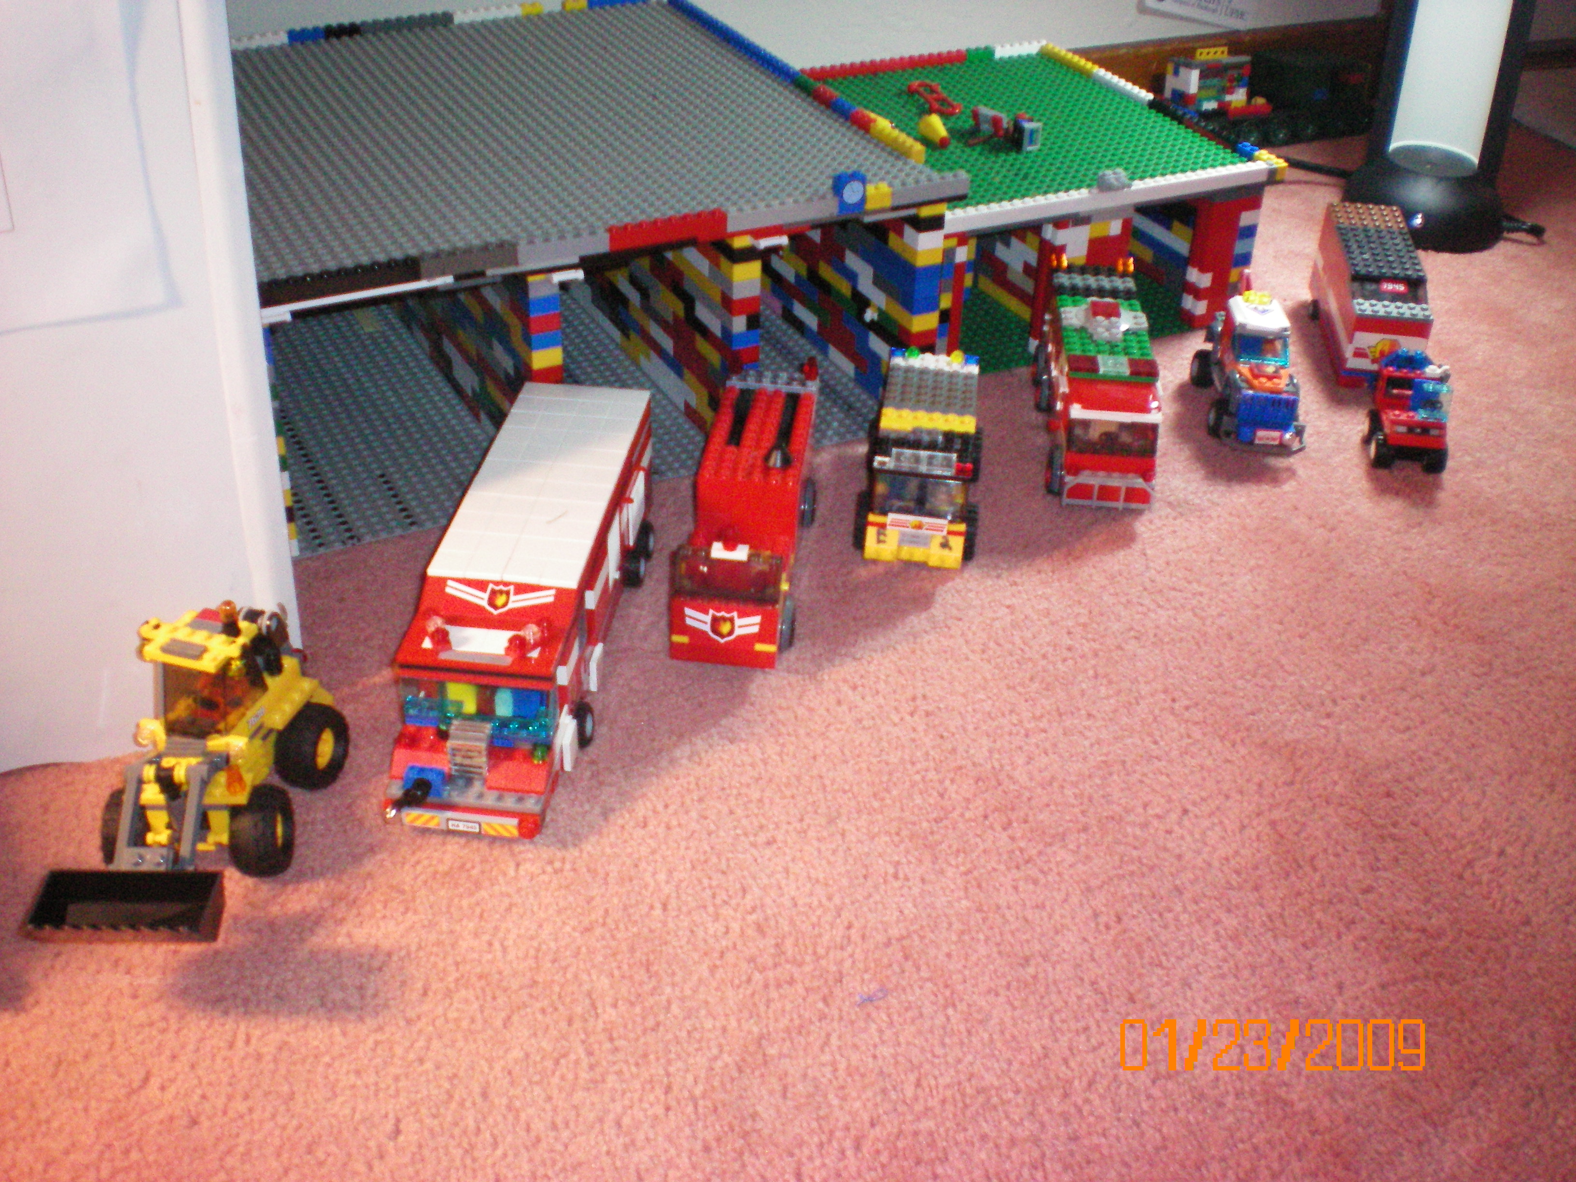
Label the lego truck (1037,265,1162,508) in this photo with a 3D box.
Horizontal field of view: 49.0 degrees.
[{"bbox_3d":[0.176,-0.121,0.981,0.062,0.078,0.173,4,34,2],"label":"lego truck"}]

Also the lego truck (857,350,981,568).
[{"bbox_3d":[0.071,-0.070,0.908,0.063,0.066,0.131,6,34,5],"label":"lego truck"}]

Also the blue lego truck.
[{"bbox_3d":[0.275,-0.132,1.014,0.062,0.066,0.108,5,34,4],"label":"blue lego truck"}]

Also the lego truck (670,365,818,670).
[{"bbox_3d":[-0.019,-0.043,0.867,0.061,0.060,0.200,5,34,3],"label":"lego truck"}]

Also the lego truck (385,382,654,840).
[{"bbox_3d":[-0.115,-0.002,0.785,0.080,0.076,0.257,5,34,4],"label":"lego truck"}]

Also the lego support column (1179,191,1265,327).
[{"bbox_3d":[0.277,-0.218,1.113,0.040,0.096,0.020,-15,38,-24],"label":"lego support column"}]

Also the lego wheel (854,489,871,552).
[{"bbox_3d":[0.042,-0.035,0.887,0.014,0.030,0.030,6,34,5],"label":"lego wheel"}]

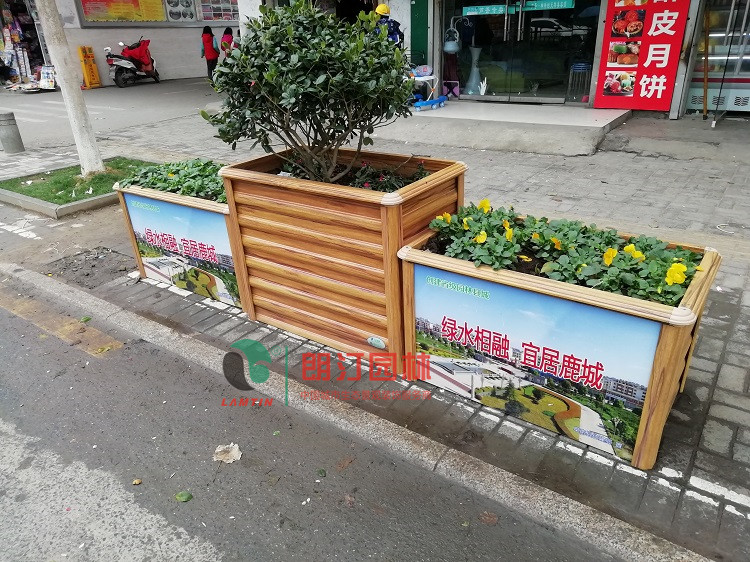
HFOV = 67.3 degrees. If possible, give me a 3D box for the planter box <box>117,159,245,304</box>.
[{"bbox_3d":[-0.981,-0.330,3.431,1.032,0.667,0.568,14,30,32],"label":"planter box"}]

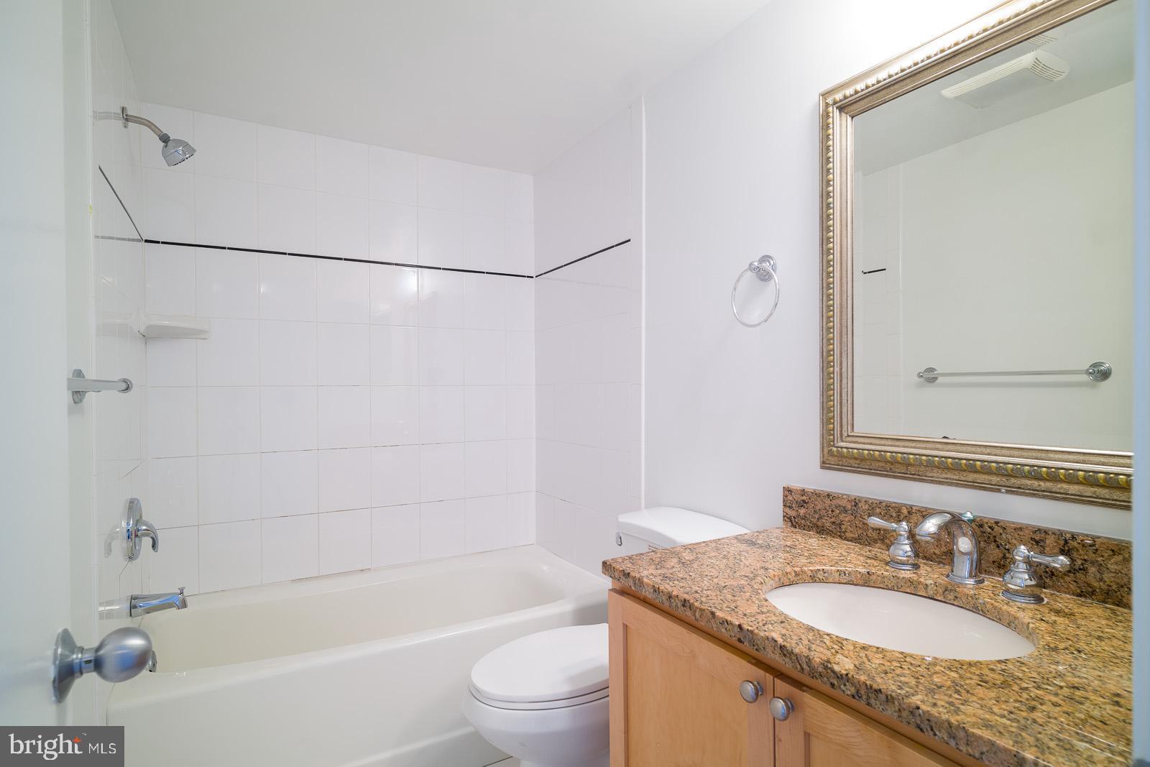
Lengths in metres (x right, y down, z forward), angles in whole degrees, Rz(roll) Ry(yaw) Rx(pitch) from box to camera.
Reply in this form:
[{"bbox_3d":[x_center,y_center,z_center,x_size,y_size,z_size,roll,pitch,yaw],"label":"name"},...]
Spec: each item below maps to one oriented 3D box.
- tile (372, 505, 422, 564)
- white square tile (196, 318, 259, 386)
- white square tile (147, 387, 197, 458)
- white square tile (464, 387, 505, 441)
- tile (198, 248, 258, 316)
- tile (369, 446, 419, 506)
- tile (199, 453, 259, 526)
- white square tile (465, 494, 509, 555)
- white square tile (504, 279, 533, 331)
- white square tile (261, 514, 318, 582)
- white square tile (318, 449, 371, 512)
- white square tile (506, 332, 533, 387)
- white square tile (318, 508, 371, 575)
[{"bbox_3d":[-0.764,0.646,2.462,0.201,0.252,0.010,0,0,-28],"label":"tile"},{"bbox_3d":[-1.306,-0.115,2.171,0.202,0.254,0.010,0,0,-29],"label":"white square tile"},{"bbox_3d":[-1.460,0.142,2.087,0.150,0.252,0.010,0,0,-28],"label":"white square tile"},{"bbox_3d":[-0.415,0.136,2.662,0.202,0.254,0.010,0,0,-29],"label":"white square tile"},{"bbox_3d":[-1.307,-0.369,2.173,0.201,0.257,0.010,0,0,-28],"label":"tile"},{"bbox_3d":[-0.766,0.392,2.462,0.201,0.252,0.010,0,0,-28],"label":"tile"},{"bbox_3d":[-1.303,0.397,2.171,0.202,0.254,0.010,0,0,-29],"label":"tile"},{"bbox_3d":[-0.412,0.648,2.662,0.202,0.254,0.010,0,0,-29],"label":"white square tile"},{"bbox_3d":[-0.261,-0.376,2.741,0.143,0.257,0.010,0,0,-28],"label":"white square tile"},{"bbox_3d":[-1.114,0.646,2.249,0.201,0.249,0.010,0,-1,-29],"label":"white square tile"},{"bbox_3d":[-0.939,0.393,2.349,0.201,0.251,0.010,0,-1,-29],"label":"white square tile"},{"bbox_3d":[-0.260,-0.119,2.736,0.145,0.253,0.010,0,-1,-28],"label":"white square tile"},{"bbox_3d":[-0.945,0.651,2.367,0.202,0.254,0.010,0,0,-29],"label":"white square tile"}]

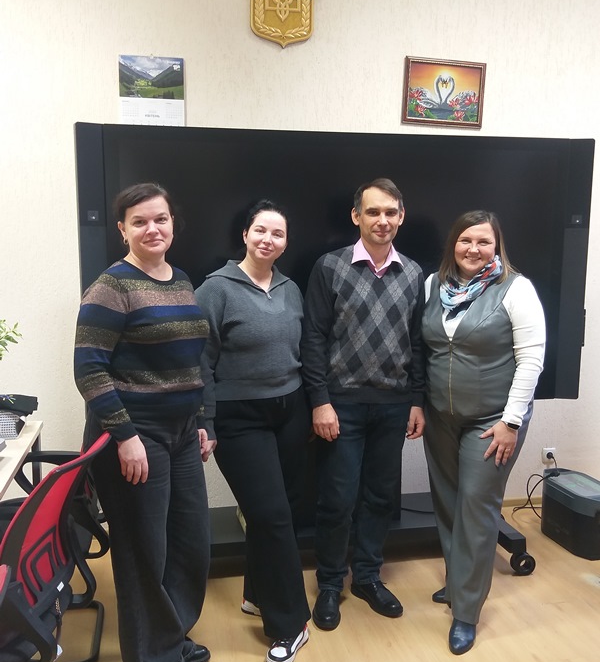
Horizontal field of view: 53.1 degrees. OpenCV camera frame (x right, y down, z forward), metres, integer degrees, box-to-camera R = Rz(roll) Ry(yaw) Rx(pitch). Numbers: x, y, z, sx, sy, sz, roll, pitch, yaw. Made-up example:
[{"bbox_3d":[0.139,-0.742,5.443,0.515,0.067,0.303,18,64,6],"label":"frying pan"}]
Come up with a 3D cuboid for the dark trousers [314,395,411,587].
[{"bbox_3d":[0.251,0.648,2.447,0.370,0.930,0.280,-2,8,-14],"label":"dark trousers"}]

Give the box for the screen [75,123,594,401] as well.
[{"bbox_3d":[0.214,-0.242,2.586,2.179,1.167,0.090,-1,8,-9],"label":"screen"}]

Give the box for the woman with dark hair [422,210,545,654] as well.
[{"bbox_3d":[0.686,0.363,2.260,0.480,1.625,0.400,4,8,25],"label":"woman with dark hair"}]

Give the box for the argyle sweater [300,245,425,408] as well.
[{"bbox_3d":[0.245,-0.012,2.360,0.500,0.641,0.280,-2,8,-14],"label":"argyle sweater"}]

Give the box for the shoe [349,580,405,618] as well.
[{"bbox_3d":[0.318,1.088,2.550,0.110,0.110,0.285,-5,9,-35],"label":"shoe"}]

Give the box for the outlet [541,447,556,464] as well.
[{"bbox_3d":[1.435,0.717,3.460,0.080,0.080,0.035,-1,8,-9],"label":"outlet"}]

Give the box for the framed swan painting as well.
[{"bbox_3d":[0.743,-1.220,3.086,0.425,0.330,0.030,1,7,-10],"label":"framed swan painting"}]

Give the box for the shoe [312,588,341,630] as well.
[{"bbox_3d":[0.114,1.096,2.491,0.110,0.110,0.285,1,8,5],"label":"shoe"}]

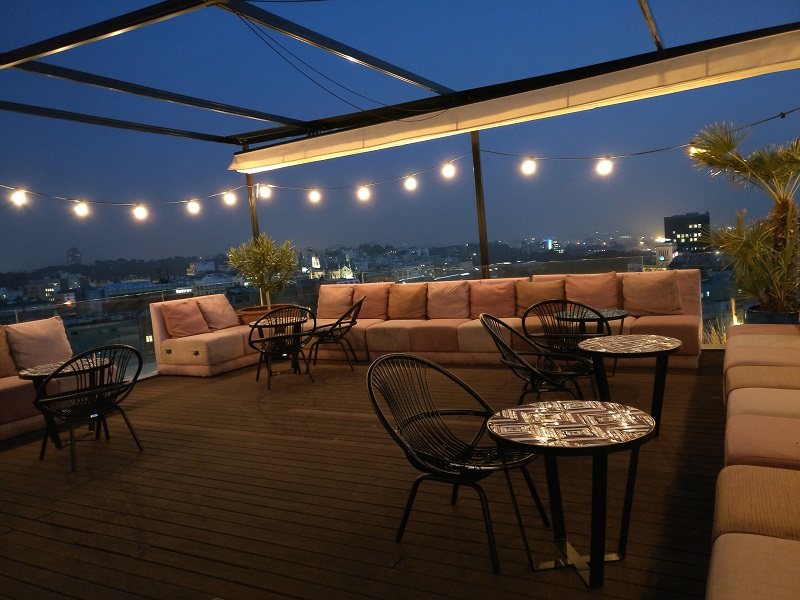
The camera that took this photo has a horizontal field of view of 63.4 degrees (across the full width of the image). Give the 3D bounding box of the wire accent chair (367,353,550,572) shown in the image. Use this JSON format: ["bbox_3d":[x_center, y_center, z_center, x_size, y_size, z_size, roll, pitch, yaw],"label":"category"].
[{"bbox_3d":[0.266,0.724,3.269,0.818,0.888,0.755,0,7,38],"label":"wire accent chair"}]

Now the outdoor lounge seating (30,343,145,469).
[{"bbox_3d":[-2.366,0.767,4.941,0.818,0.888,0.755,1,8,43],"label":"outdoor lounge seating"}]

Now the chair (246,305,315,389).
[{"bbox_3d":[-1.268,0.468,7.032,0.755,0.888,0.818,-7,6,-24],"label":"chair"}]

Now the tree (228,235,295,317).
[{"bbox_3d":[-1.955,-0.129,9.454,1.044,1.696,1.044,-1,7,29],"label":"tree"}]

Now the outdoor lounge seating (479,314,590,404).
[{"bbox_3d":[1.017,0.522,4.671,0.818,0.888,0.755,-3,6,17],"label":"outdoor lounge seating"}]

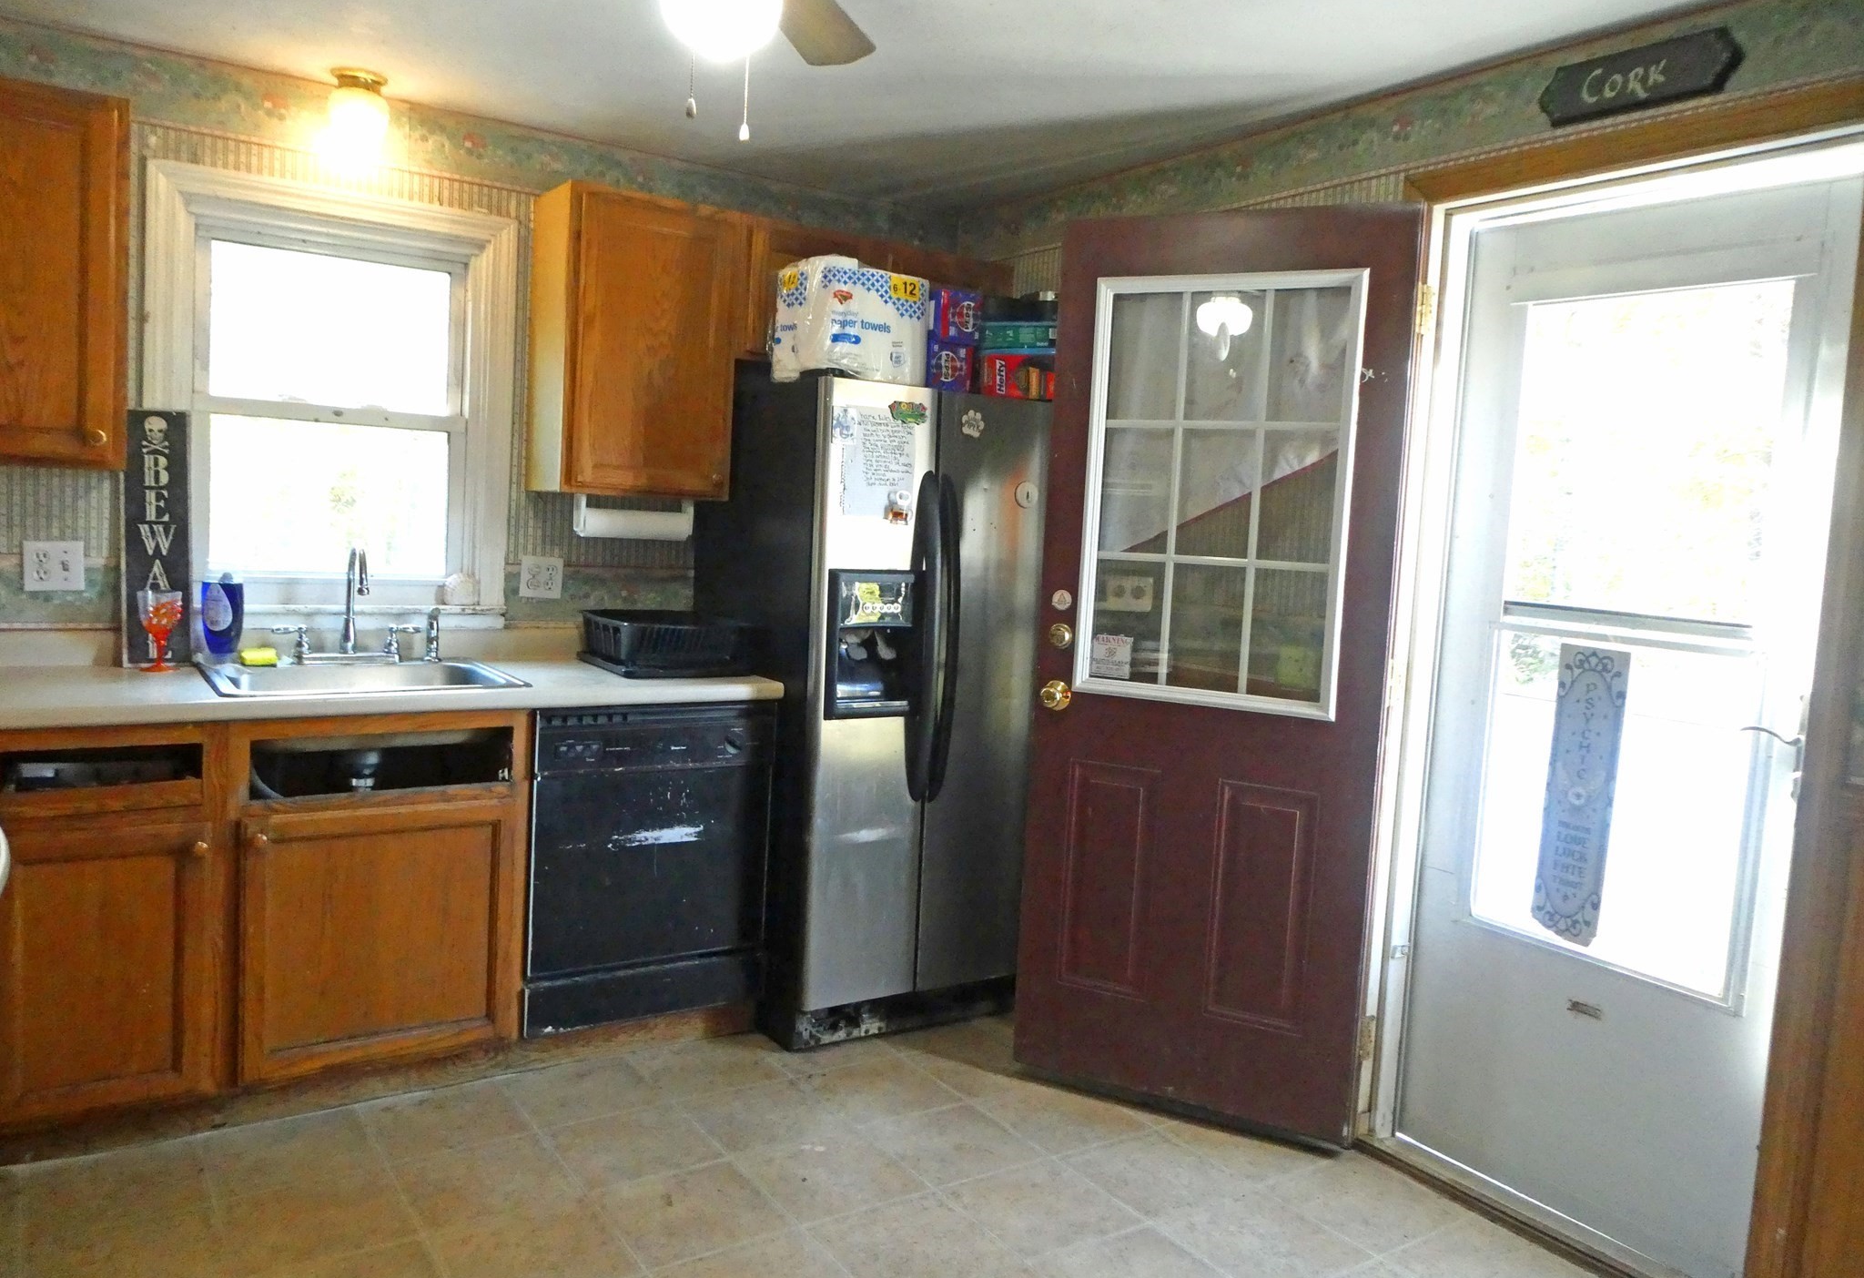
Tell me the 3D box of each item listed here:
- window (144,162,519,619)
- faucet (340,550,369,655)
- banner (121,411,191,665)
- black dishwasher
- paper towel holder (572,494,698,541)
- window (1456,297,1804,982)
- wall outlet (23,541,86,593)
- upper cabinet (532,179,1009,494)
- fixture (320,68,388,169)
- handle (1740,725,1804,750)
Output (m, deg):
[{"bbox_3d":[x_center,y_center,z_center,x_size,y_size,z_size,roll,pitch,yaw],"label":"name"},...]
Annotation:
[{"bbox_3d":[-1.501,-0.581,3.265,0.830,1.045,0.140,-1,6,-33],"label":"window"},{"bbox_3d":[-1.378,-0.086,3.097,0.050,0.262,0.190,-1,6,-34],"label":"faucet"},{"bbox_3d":[-1.804,-0.229,3.006,0.134,0.600,0.018,-1,4,-33],"label":"banner"},{"bbox_3d":[-0.822,0.523,3.385,0.599,0.780,0.600,-1,6,-33],"label":"black dishwasher"},{"bbox_3d":[-0.802,-0.327,3.495,0.312,0.119,0.090,-1,6,-33],"label":"paper towel holder"},{"bbox_3d":[1.328,-0.017,2.493,0.040,1.280,0.520,-1,6,-34],"label":"window"},{"bbox_3d":[-1.992,-0.163,2.935,0.115,0.112,0.012,-1,6,-33],"label":"wall outlet"},{"bbox_3d":[-0.423,-0.766,3.688,1.343,0.760,0.340,-1,6,-33],"label":"upper cabinet"},{"bbox_3d":[-1.355,-1.221,3.050,0.133,0.196,0.133,-1,6,-34],"label":"fixture"},{"bbox_3d":[1.478,0.174,2.275,0.050,0.034,0.098,-1,7,-36],"label":"handle"}]

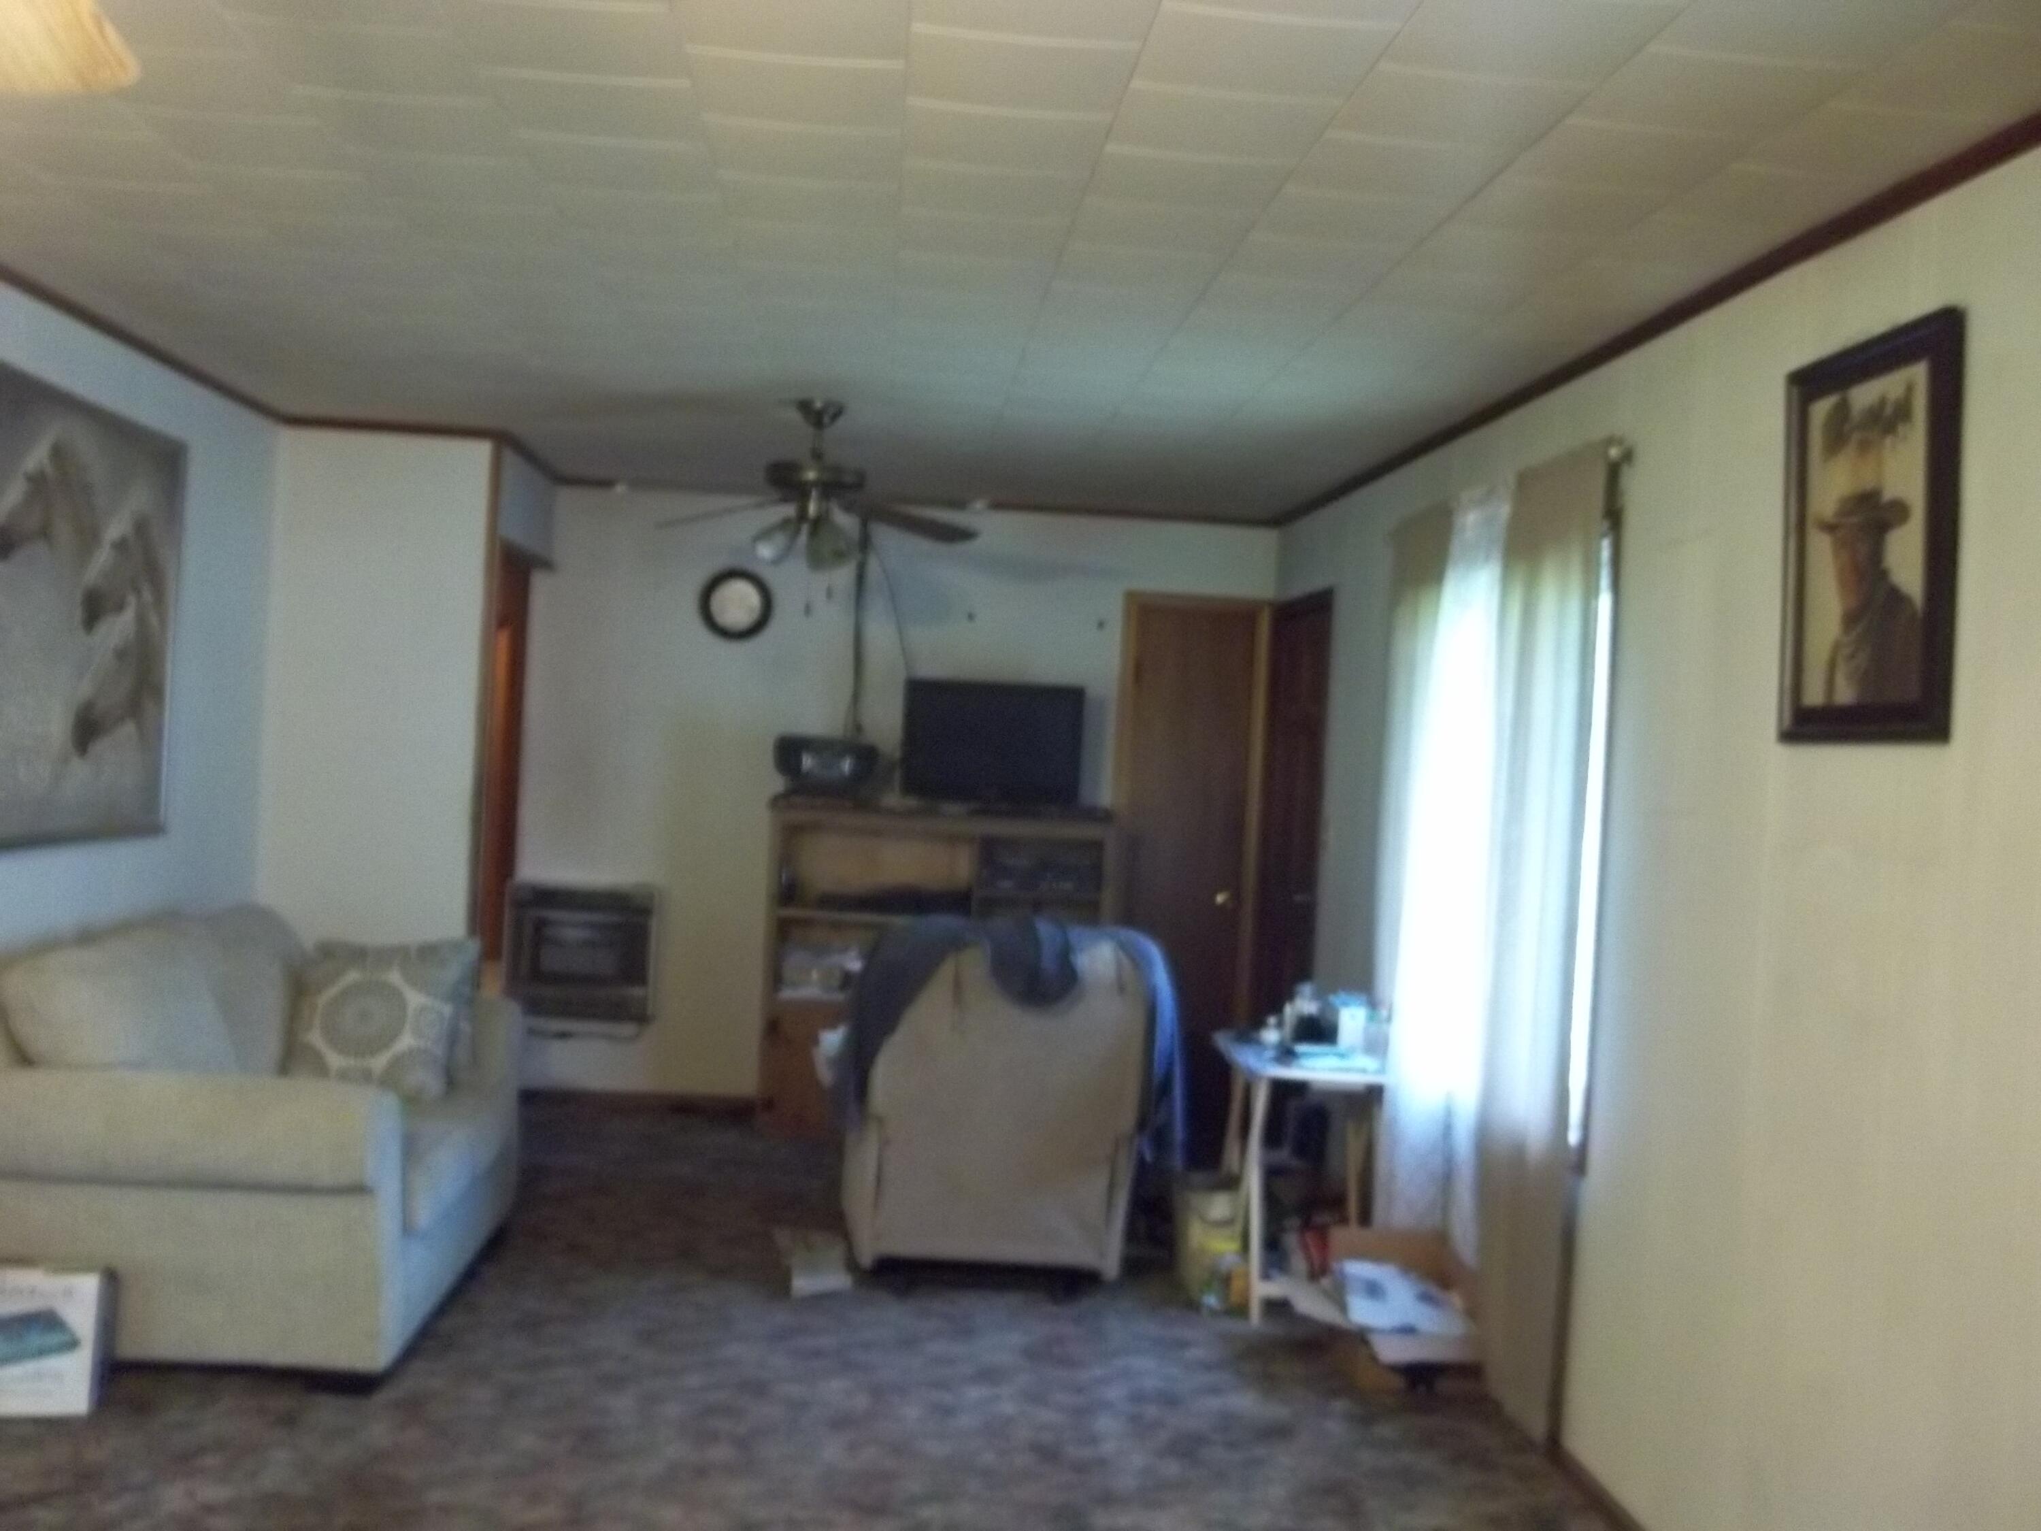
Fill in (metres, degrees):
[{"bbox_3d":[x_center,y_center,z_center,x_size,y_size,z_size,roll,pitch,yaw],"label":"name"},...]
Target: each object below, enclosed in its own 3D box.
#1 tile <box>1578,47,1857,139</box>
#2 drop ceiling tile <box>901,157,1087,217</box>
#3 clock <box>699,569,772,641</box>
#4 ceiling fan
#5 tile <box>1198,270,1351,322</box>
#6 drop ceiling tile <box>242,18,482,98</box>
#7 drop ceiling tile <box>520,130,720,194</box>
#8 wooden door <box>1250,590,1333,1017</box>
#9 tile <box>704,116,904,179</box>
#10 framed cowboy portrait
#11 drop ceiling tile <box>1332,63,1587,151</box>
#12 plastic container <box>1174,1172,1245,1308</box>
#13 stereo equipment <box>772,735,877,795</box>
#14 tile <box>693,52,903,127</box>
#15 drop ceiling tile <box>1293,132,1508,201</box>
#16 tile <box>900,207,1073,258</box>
[{"bbox_3d":[0.949,-0.935,2.685,0.307,0.020,0.303,3,1,-4],"label":"tile"},{"bbox_3d":[-0.046,-0.970,3.286,0.305,0.020,0.305,3,1,-4],"label":"drop ceiling tile"},{"bbox_3d":[-1.073,-0.602,7.355,0.272,0.272,0.045,3,0,-4],"label":"clock"},{"bbox_3d":[-0.571,-0.789,5.498,1.100,0.480,1.100,3,1,-4],"label":"ceiling fan"},{"bbox_3d":[0.515,-0.940,3.873,0.305,0.016,0.300,3,0,-4],"label":"tile"},{"bbox_3d":[-0.953,-1.034,2.836,0.307,0.020,0.303,3,1,-4],"label":"drop ceiling tile"},{"bbox_3d":[-0.662,-1.008,3.239,0.305,0.020,0.305,3,1,-4],"label":"drop ceiling tile"},{"bbox_3d":[1.006,0.405,7.320,0.070,2.073,1.022,3,1,-4],"label":"wooden door"},{"bbox_3d":[-0.339,-0.982,3.108,0.305,0.020,0.305,3,1,-4],"label":"tile"},{"bbox_3d":[1.289,-0.345,2.977,0.027,0.610,0.478,3,0,-4],"label":"framed cowboy portrait"},{"bbox_3d":[0.607,-0.927,2.733,0.305,0.020,0.305,3,1,-4],"label":"drop ceiling tile"},{"bbox_3d":[0.483,1.212,4.972,0.160,0.325,0.200,3,0,-4],"label":"plastic container"},{"bbox_3d":[-0.709,0.007,7.188,0.380,0.225,0.220,3,1,-4],"label":"stereo equipment"},{"bbox_3d":[-0.320,-0.985,2.824,0.305,0.020,0.305,3,1,-4],"label":"tile"},{"bbox_3d":[0.582,-0.930,3.008,0.305,0.016,0.300,3,0,-4],"label":"drop ceiling tile"},{"bbox_3d":[-0.069,-0.981,3.580,0.305,0.020,0.305,3,1,-4],"label":"tile"}]

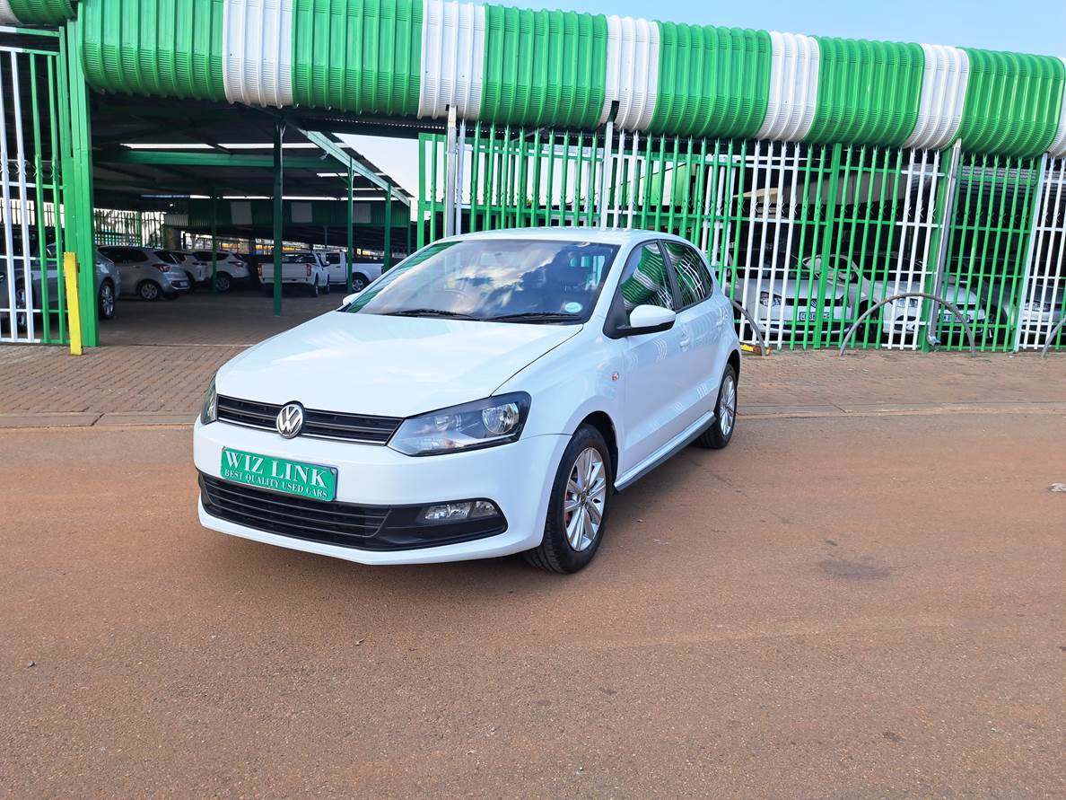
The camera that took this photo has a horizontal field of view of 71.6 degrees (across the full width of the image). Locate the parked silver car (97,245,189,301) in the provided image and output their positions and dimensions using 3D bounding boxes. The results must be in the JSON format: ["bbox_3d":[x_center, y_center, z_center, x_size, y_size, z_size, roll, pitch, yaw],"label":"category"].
[{"bbox_3d":[-12.135,-3.669,21.423,3.870,1.540,1.690,0,10,-5],"label":"parked silver car"}]

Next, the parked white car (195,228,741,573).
[{"bbox_3d":[0.026,-0.266,4.220,1.760,1.460,3.970,6,11,26],"label":"parked white car"}]

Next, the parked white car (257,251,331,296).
[{"bbox_3d":[-8.537,-4.652,26.950,1.770,1.660,4.950,0,10,-7],"label":"parked white car"}]

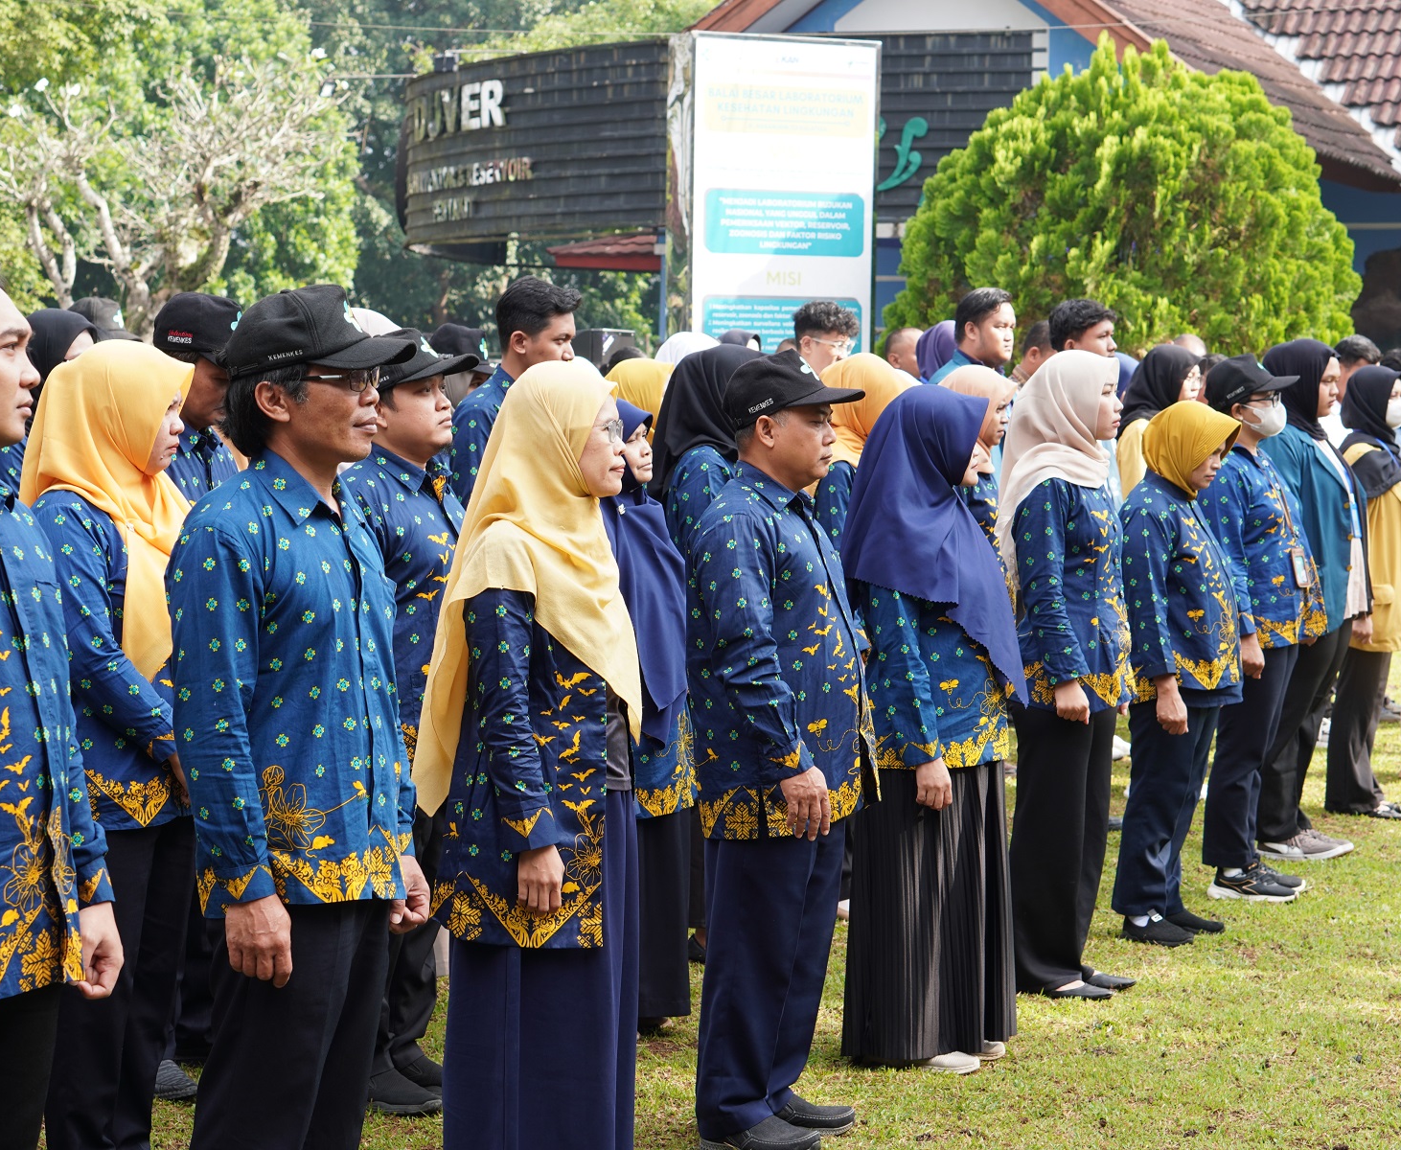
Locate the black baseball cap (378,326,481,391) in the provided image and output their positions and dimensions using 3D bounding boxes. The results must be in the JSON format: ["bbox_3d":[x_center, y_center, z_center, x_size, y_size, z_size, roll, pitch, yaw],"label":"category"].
[{"bbox_3d":[-0.614,-0.456,7.700,0.275,0.150,0.180,3,4,28],"label":"black baseball cap"}]

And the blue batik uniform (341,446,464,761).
[{"bbox_3d":[-0.647,0.073,7.790,0.300,0.710,0.500,2,4,26],"label":"blue batik uniform"}]

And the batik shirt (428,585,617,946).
[{"bbox_3d":[-0.307,0.302,6.380,0.300,0.720,0.430,3,4,23],"label":"batik shirt"}]

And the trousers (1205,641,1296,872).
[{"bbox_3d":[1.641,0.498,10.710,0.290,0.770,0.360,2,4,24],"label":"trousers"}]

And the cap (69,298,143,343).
[{"bbox_3d":[-1.701,-0.719,10.200,0.260,0.140,0.180,2,4,27],"label":"cap"}]

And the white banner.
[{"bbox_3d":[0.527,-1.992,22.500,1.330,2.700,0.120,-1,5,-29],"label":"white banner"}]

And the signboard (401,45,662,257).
[{"bbox_3d":[-1.258,-3.118,26.300,2.600,1.480,0.750,5,5,43],"label":"signboard"}]

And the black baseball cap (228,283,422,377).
[{"bbox_3d":[-0.581,-0.370,5.480,0.285,0.145,0.180,-4,1,24],"label":"black baseball cap"}]

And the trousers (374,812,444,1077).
[{"bbox_3d":[-0.682,0.620,7.720,0.270,0.920,0.360,3,4,26],"label":"trousers"}]

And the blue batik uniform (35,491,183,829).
[{"bbox_3d":[-1.121,0.149,6.850,0.270,0.660,0.420,2,4,22],"label":"blue batik uniform"}]

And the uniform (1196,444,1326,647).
[{"bbox_3d":[1.661,-0.086,10.660,0.340,0.610,0.470,2,4,26],"label":"uniform"}]

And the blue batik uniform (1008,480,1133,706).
[{"bbox_3d":[0.935,0.045,9.150,0.280,0.630,0.430,2,4,20],"label":"blue batik uniform"}]

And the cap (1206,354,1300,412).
[{"bbox_3d":[1.670,-0.580,10.850,0.275,0.155,0.180,2,4,20],"label":"cap"}]

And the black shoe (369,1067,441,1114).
[{"bbox_3d":[-0.655,1.095,7.680,0.280,0.110,0.110,2,4,24],"label":"black shoe"}]

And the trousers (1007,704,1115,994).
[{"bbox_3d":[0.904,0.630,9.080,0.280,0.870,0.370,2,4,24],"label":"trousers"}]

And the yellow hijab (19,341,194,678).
[{"bbox_3d":[-1.144,-0.126,6.970,0.350,0.650,0.370,1,4,19],"label":"yellow hijab"}]

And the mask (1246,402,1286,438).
[{"bbox_3d":[1.681,-0.461,10.630,0.100,0.115,0.140,2,4,25],"label":"mask"}]

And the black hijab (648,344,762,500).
[{"bbox_3d":[0.043,-0.390,9.200,0.320,0.430,0.320,2,4,24],"label":"black hijab"}]

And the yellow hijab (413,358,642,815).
[{"bbox_3d":[-0.294,0.019,6.100,0.370,0.760,0.390,2,4,20],"label":"yellow hijab"}]

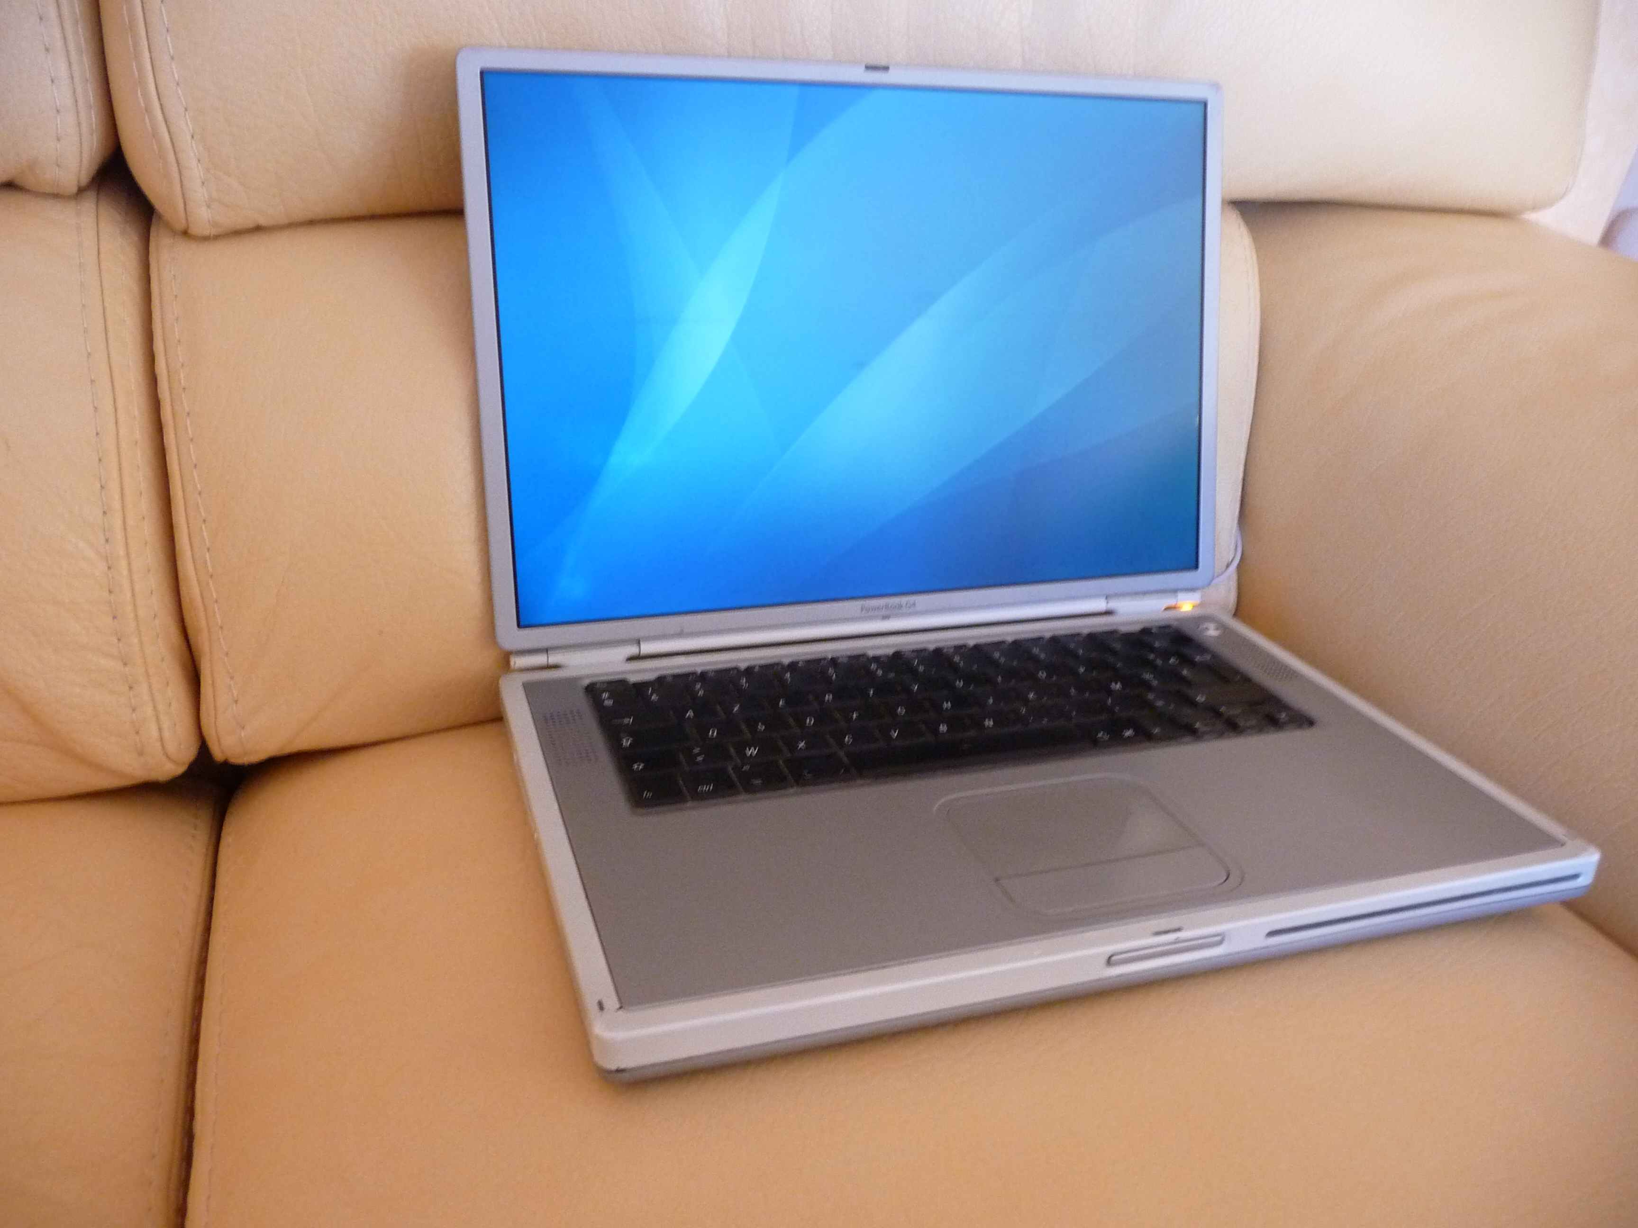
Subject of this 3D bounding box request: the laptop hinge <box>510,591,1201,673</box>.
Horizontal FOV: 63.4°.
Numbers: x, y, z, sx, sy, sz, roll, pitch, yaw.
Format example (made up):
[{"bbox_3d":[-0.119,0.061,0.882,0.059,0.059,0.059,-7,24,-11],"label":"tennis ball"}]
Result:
[{"bbox_3d":[0.029,0.005,0.591,0.327,0.010,0.010,-5,24,-18],"label":"laptop hinge"}]

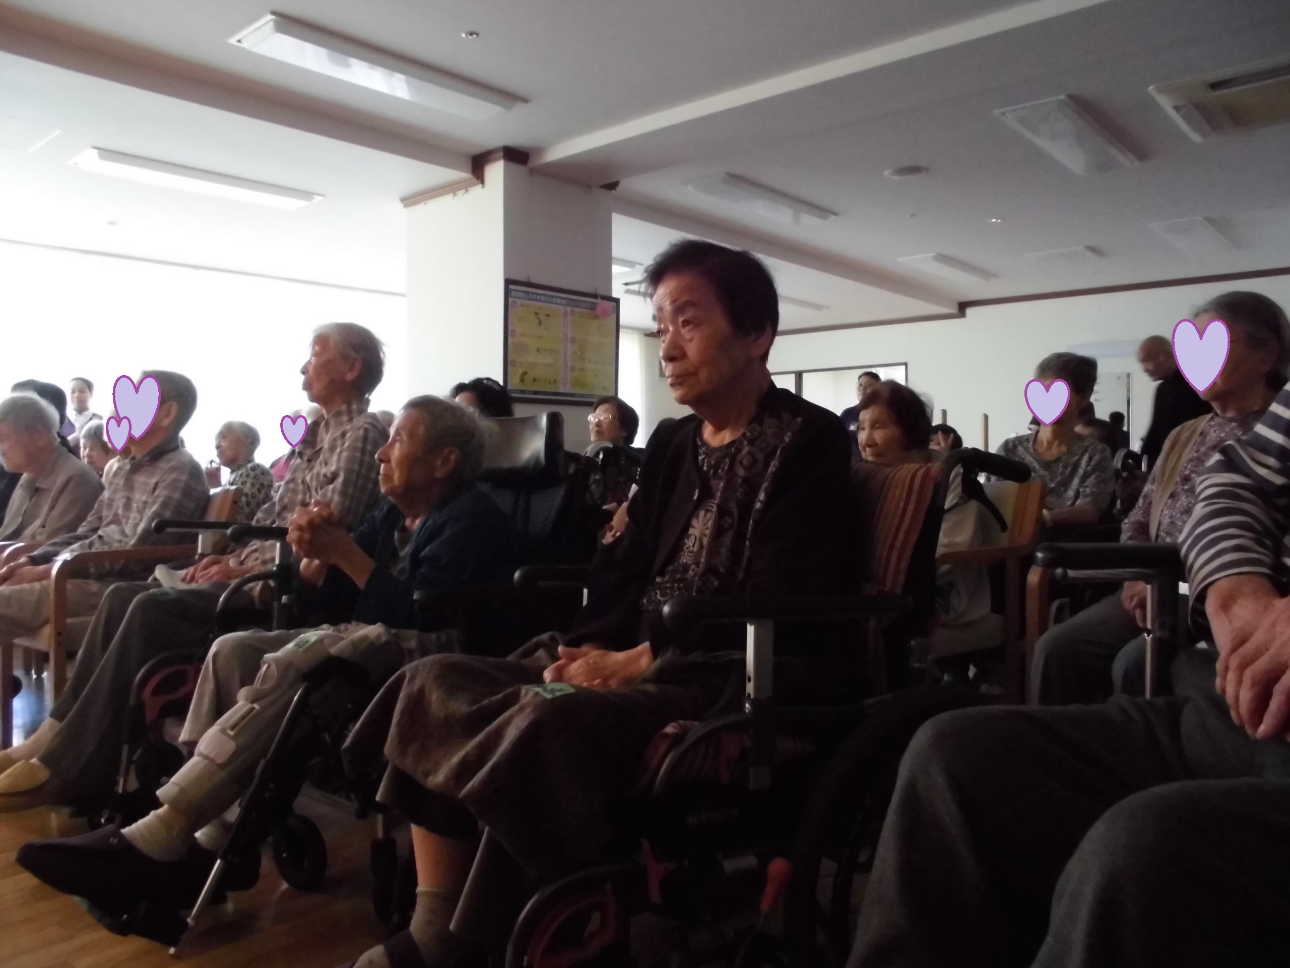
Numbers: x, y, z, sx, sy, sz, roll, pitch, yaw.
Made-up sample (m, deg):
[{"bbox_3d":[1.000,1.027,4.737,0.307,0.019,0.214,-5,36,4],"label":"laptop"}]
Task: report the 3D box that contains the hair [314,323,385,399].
[{"bbox_3d":[-0.757,-0.313,2.480,0.190,0.195,0.170,-1,2,-25],"label":"hair"}]

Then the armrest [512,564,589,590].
[{"bbox_3d":[-0.047,0.141,1.513,0.340,0.040,0.055,2,0,-33],"label":"armrest"}]

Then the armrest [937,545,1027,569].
[{"bbox_3d":[0.845,0.182,2.420,0.450,0.045,0.060,-2,3,-44],"label":"armrest"}]

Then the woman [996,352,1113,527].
[{"bbox_3d":[1.174,0.178,2.926,0.480,1.140,0.720,2,3,40],"label":"woman"}]

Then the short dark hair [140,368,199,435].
[{"bbox_3d":[-1.327,-0.232,2.700,0.180,0.172,0.160,-2,2,-38],"label":"short dark hair"}]

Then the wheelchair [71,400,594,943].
[{"bbox_3d":[-0.545,0.302,2.045,1.100,0.960,0.600,-2,3,-40],"label":"wheelchair"}]

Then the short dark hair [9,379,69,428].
[{"bbox_3d":[-2.127,-0.264,3.400,0.200,0.200,0.170,-2,2,-38],"label":"short dark hair"}]

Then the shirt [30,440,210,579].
[{"bbox_3d":[-1.456,0.083,2.700,0.420,0.420,0.440,-2,3,-43],"label":"shirt"}]

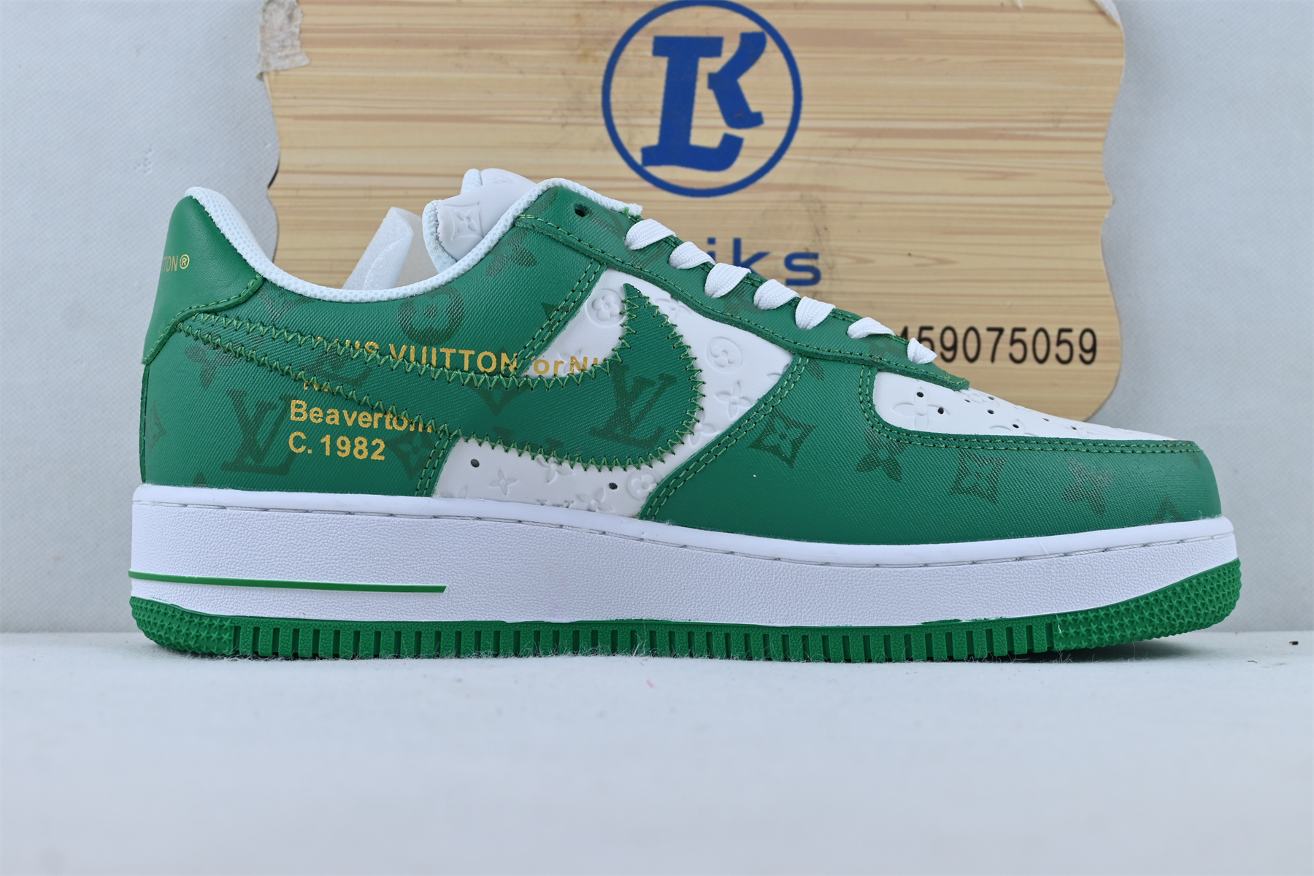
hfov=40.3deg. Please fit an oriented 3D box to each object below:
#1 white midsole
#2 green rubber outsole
[{"bbox_3d":[0.007,0.031,0.484,0.292,0.035,0.106,0,-3,0],"label":"white midsole"},{"bbox_3d":[0.007,0.045,0.483,0.294,0.025,0.107,0,-3,0],"label":"green rubber outsole"}]

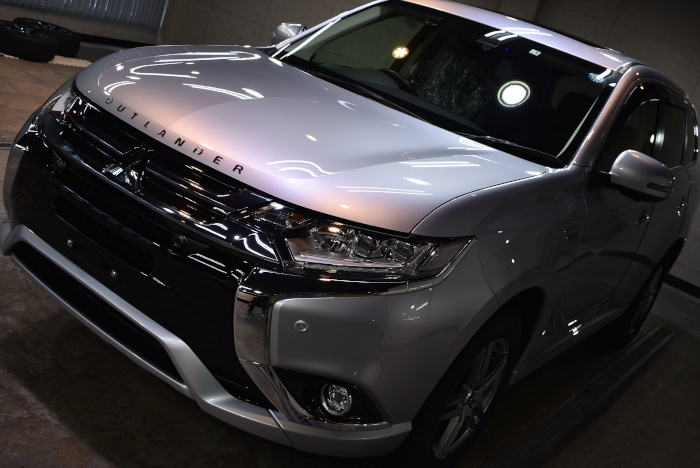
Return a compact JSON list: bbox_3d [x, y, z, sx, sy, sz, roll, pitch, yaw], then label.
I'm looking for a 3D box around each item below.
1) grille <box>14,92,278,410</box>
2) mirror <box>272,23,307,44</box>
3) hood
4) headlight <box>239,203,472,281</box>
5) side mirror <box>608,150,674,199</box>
[{"bbox_3d":[-0.635,-0.041,2.245,1.280,0.520,0.250,28,18,29],"label":"grille"},{"bbox_3d":[-0.364,-0.985,3.824,0.230,0.180,0.180,28,18,29],"label":"mirror"},{"bbox_3d":[-0.203,-0.408,2.620,1.500,0.260,1.150,28,18,29],"label":"hood"},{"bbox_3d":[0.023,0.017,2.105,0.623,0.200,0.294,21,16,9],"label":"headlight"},{"bbox_3d":[1.100,-0.213,2.892,0.230,0.180,0.180,28,18,29],"label":"side mirror"}]

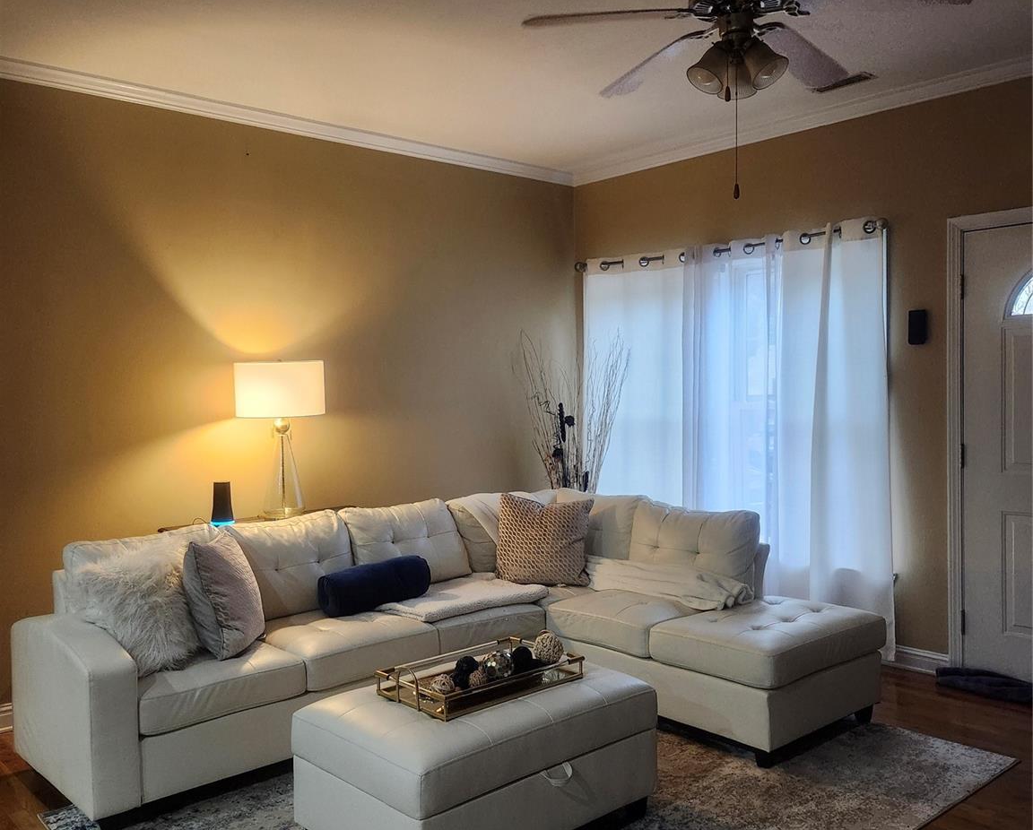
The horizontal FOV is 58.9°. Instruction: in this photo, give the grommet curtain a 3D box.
[{"bbox_3d":[1.121,0.107,5.096,0.110,2.127,2.015,-3,2,-42],"label":"grommet curtain"}]

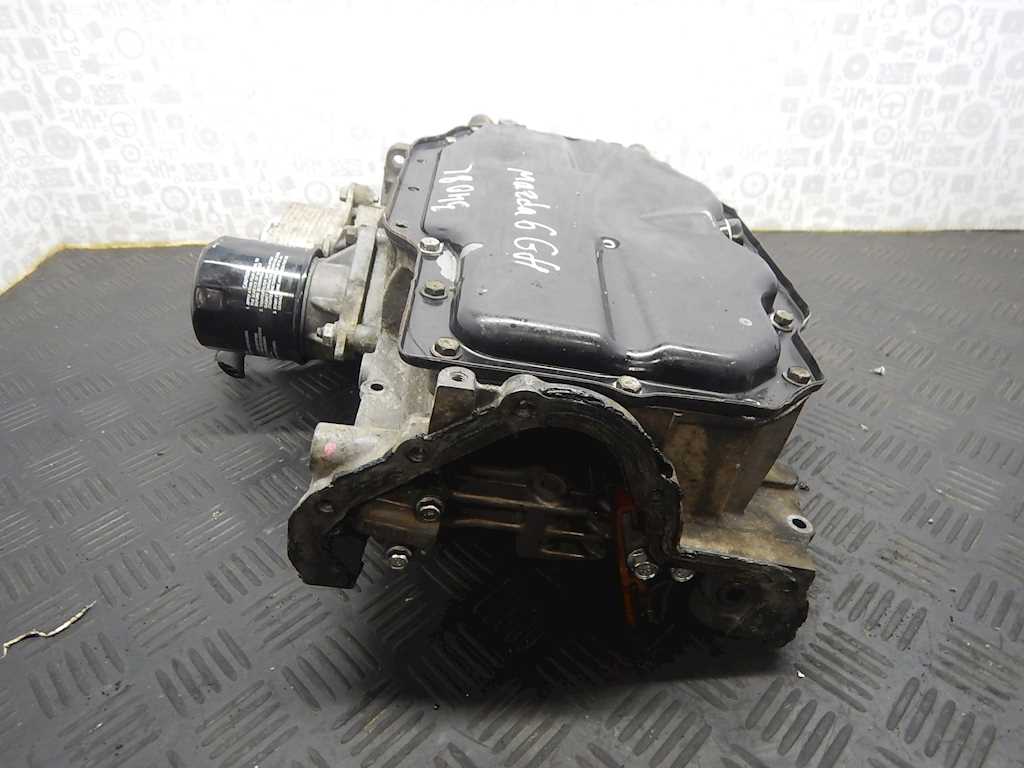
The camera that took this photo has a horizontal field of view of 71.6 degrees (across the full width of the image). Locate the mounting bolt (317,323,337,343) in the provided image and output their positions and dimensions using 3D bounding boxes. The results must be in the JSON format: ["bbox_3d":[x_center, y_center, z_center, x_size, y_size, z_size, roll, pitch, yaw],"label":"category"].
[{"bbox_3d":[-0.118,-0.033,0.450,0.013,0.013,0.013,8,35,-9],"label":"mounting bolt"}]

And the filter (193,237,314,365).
[{"bbox_3d":[-0.169,-0.057,0.476,0.069,0.075,0.075,8,35,-9],"label":"filter"}]

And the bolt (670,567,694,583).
[{"bbox_3d":[0.099,0.110,0.413,0.013,0.013,0.009,8,35,-9],"label":"bolt"}]

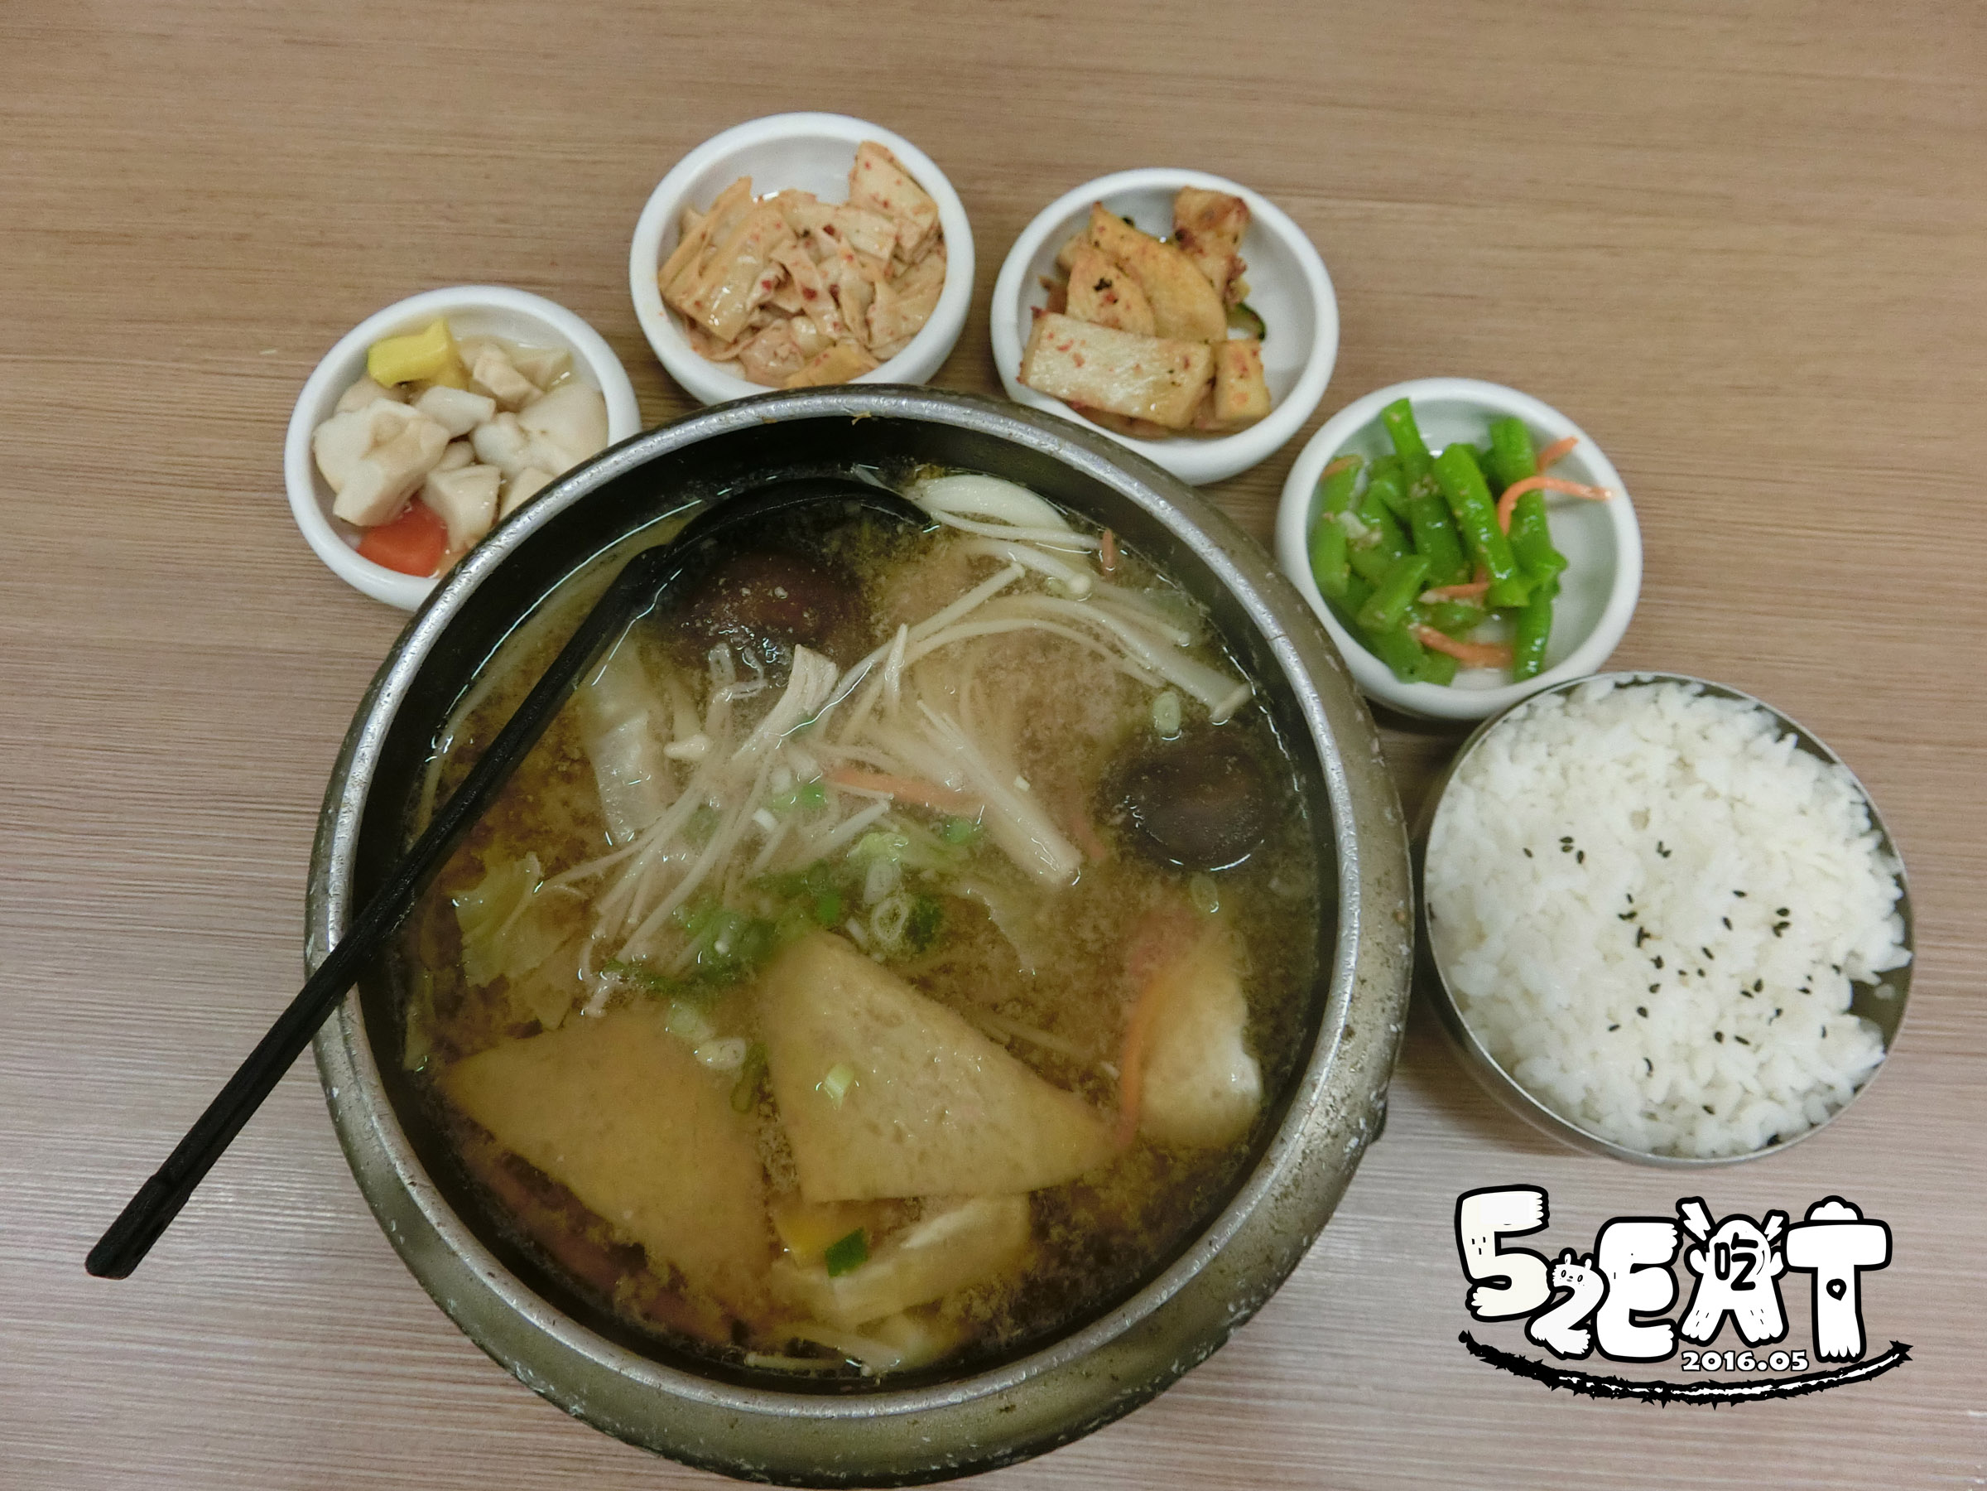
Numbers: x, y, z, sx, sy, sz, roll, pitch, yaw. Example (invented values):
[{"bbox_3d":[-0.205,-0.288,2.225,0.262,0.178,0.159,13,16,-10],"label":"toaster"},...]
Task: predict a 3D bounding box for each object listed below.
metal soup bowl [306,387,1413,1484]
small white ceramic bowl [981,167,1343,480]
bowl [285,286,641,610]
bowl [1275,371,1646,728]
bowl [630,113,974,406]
[{"bbox_3d":[-0.028,0.034,0.333,0.238,0.085,0.238,0,75,0],"label":"metal soup bowl"},{"bbox_3d":[0.047,-0.114,0.405,0.095,0.031,0.095,0,75,0],"label":"small white ceramic bowl"},{"bbox_3d":[-0.141,-0.077,0.395,0.095,0.031,0.095,0,75,0],"label":"bowl"},{"bbox_3d":[0.122,-0.050,0.388,0.095,0.031,0.095,0,75,0],"label":"bowl"},{"bbox_3d":[-0.053,-0.131,0.409,0.095,0.031,0.095,0,75,0],"label":"bowl"}]

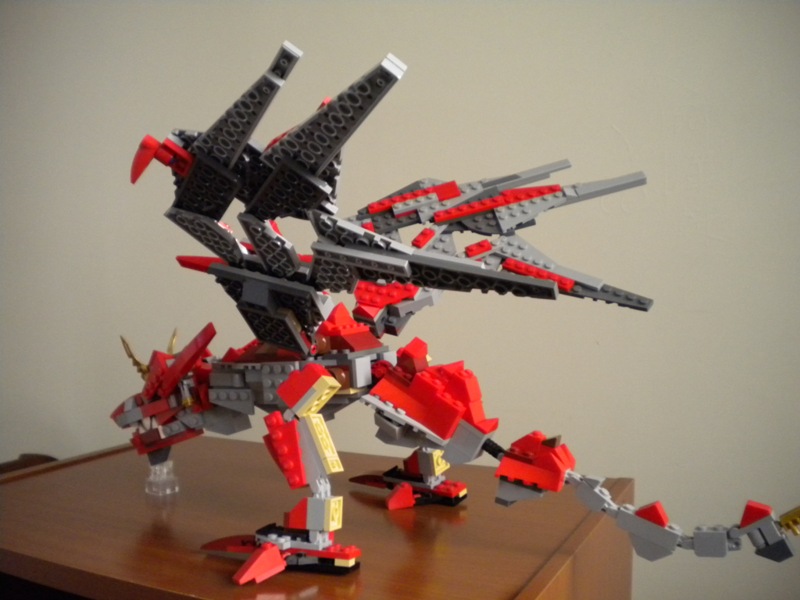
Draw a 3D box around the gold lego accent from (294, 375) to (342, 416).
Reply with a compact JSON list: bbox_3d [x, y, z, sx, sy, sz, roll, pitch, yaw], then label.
[{"bbox_3d":[-0.040,0.047,0.389,0.006,0.024,0.008,51,21,26],"label":"gold lego accent"}]

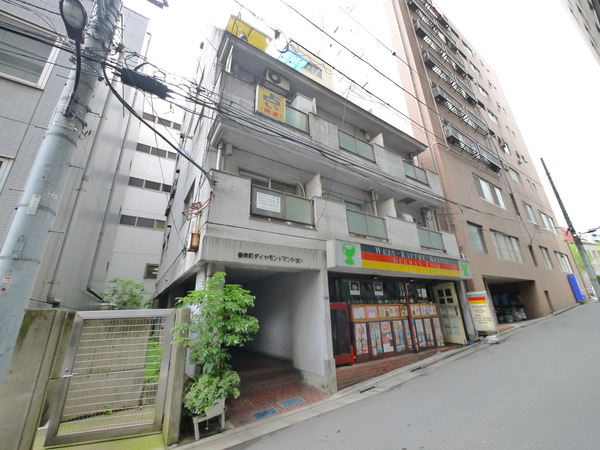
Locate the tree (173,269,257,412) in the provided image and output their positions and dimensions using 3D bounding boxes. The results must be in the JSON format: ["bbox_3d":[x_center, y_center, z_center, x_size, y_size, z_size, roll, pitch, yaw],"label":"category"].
[{"bbox_3d":[-1.359,1.911,4.072,1.250,2.150,1.100,10,-23,-32],"label":"tree"}]

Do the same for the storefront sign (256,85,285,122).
[{"bbox_3d":[-0.738,-3.133,6.403,0.820,0.820,0.110,10,-23,-32],"label":"storefront sign"}]

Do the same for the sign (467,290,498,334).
[{"bbox_3d":[6.566,3.181,8.721,0.600,1.470,0.200,-17,-24,37],"label":"sign"}]

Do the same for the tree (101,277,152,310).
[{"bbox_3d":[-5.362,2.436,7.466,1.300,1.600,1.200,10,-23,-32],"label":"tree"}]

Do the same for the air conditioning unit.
[{"bbox_3d":[-0.722,-4.291,7.322,0.780,0.540,0.290,10,-23,-32],"label":"air conditioning unit"}]

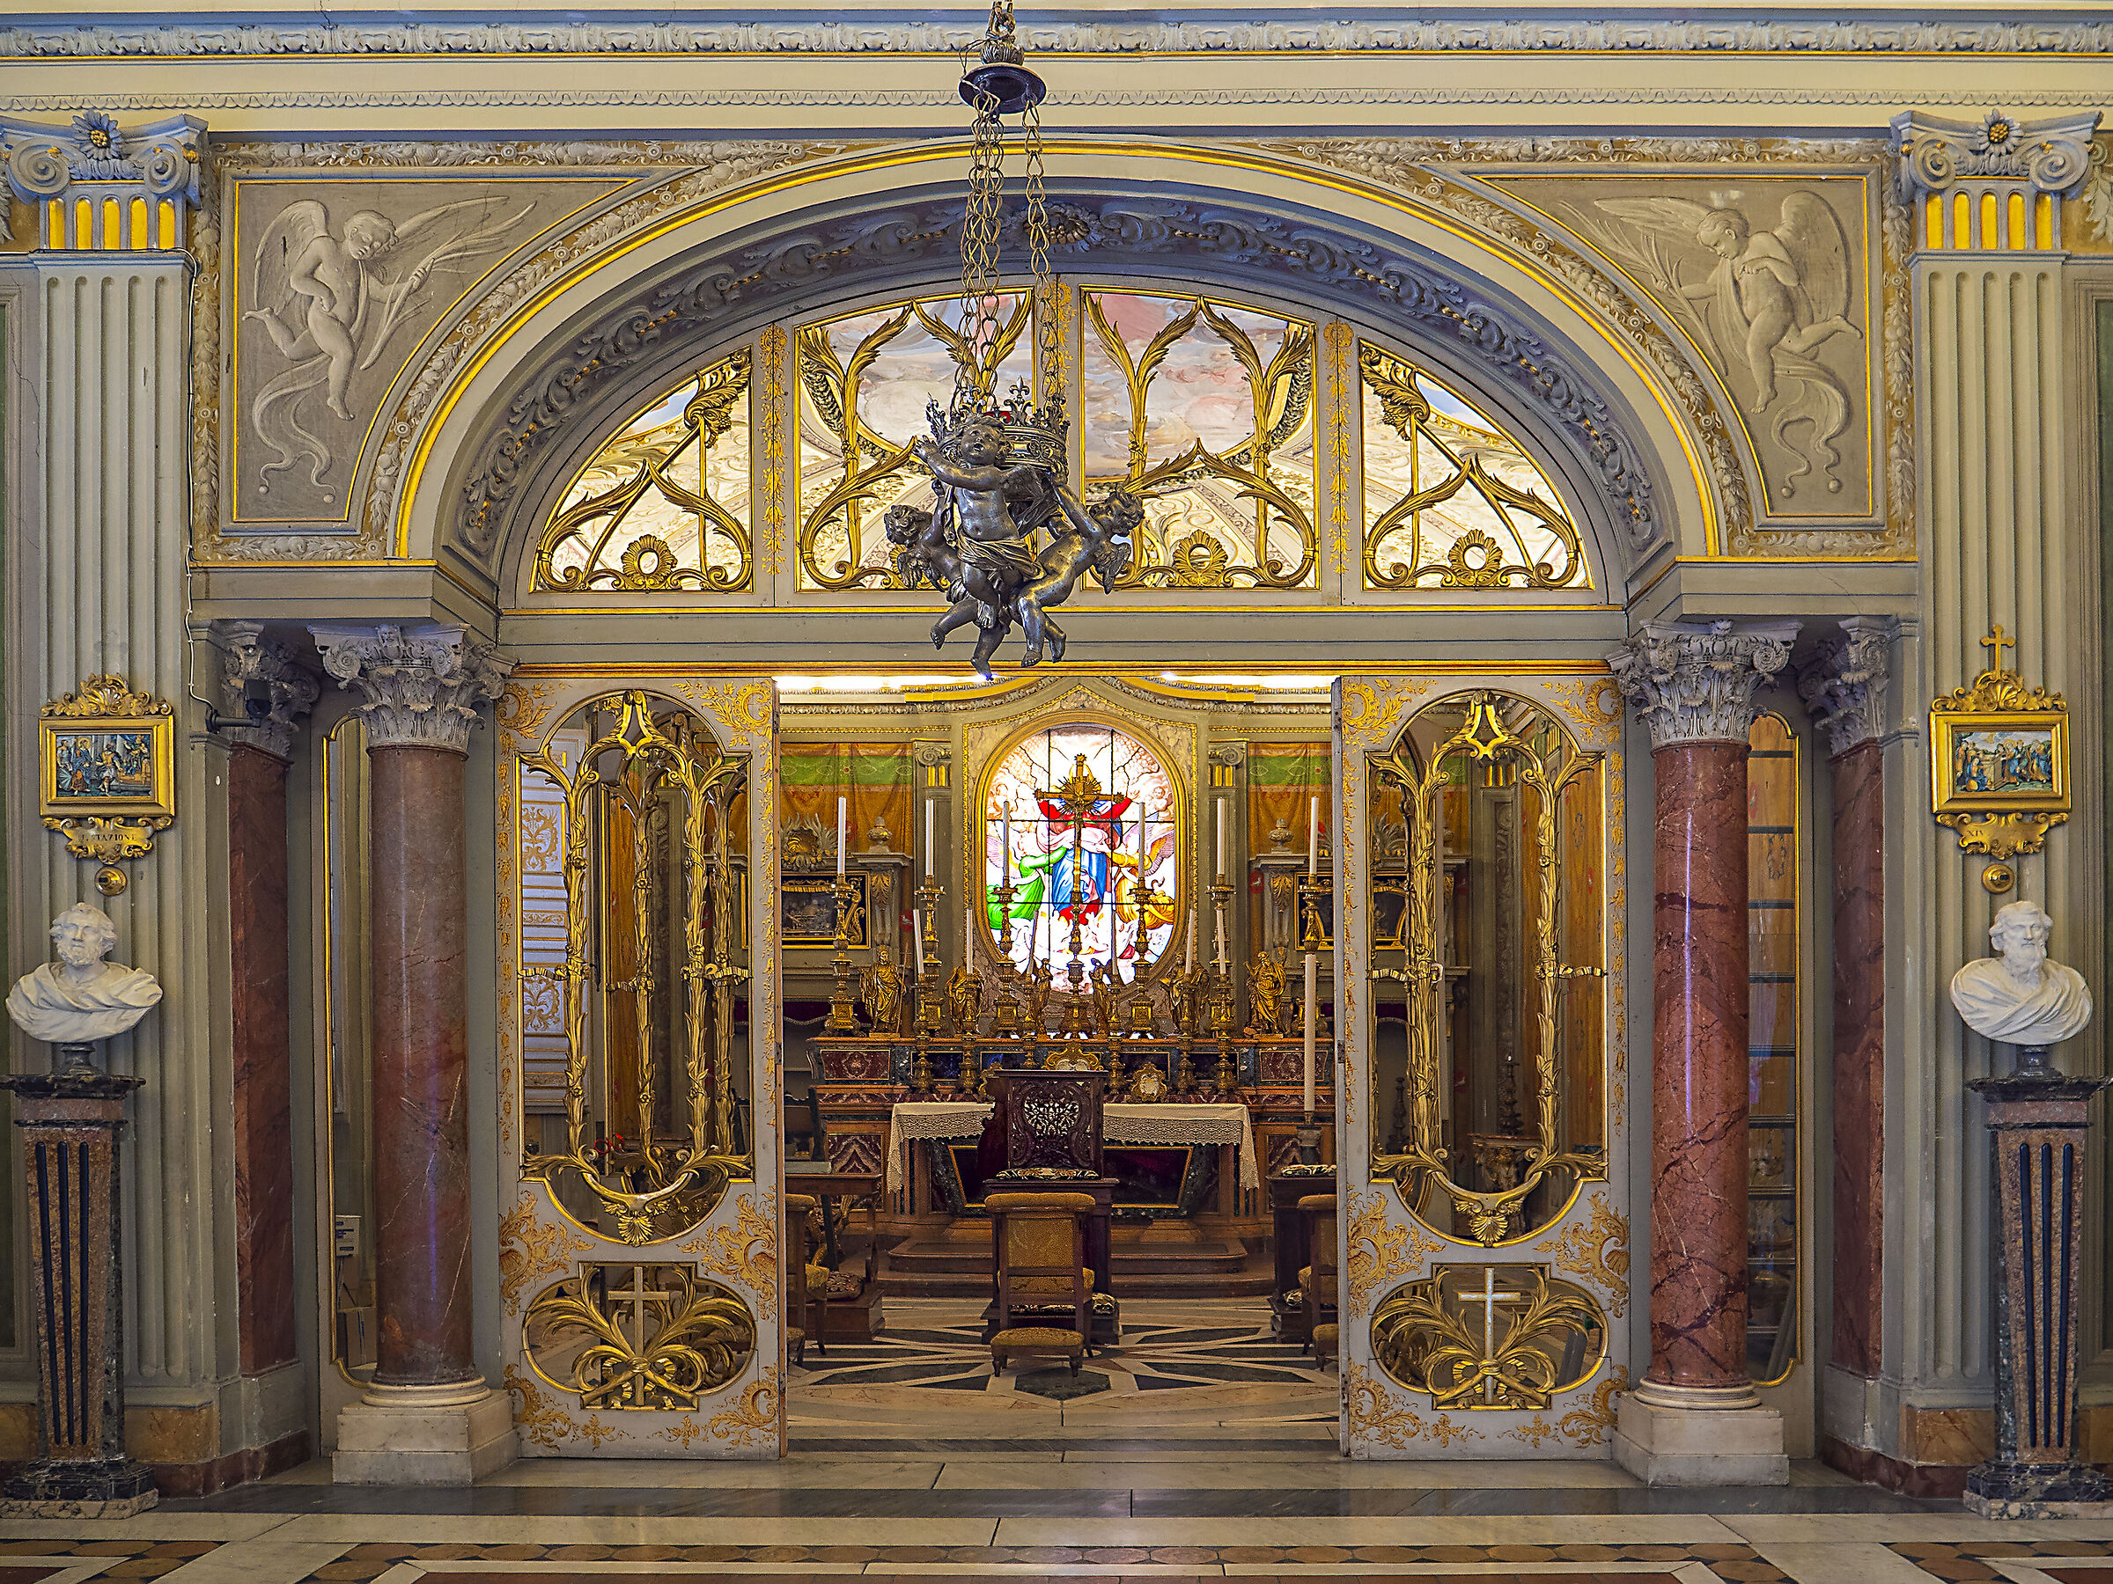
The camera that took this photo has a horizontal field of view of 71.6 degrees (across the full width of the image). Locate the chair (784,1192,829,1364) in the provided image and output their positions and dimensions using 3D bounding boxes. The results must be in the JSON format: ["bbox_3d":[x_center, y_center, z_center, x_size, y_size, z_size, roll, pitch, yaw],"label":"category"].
[{"bbox_3d":[-1.540,2.570,7.730,0.540,0.860,0.600,0,-1,2],"label":"chair"}]

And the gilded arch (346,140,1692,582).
[{"bbox_3d":[-0.030,-1.530,5.400,4.860,1.560,0.460,0,-1,0],"label":"gilded arch"}]

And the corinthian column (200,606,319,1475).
[{"bbox_3d":[-2.980,0.820,5.500,0.220,2.760,0.440,0,-1,0],"label":"corinthian column"}]

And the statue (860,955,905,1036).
[{"bbox_3d":[-1.361,1.594,11.500,0.340,0.635,0.240,0,-3,-3],"label":"statue"}]

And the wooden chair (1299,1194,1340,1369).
[{"bbox_3d":[1.540,2.550,7.680,0.540,0.860,0.600,0,-1,2],"label":"wooden chair"}]

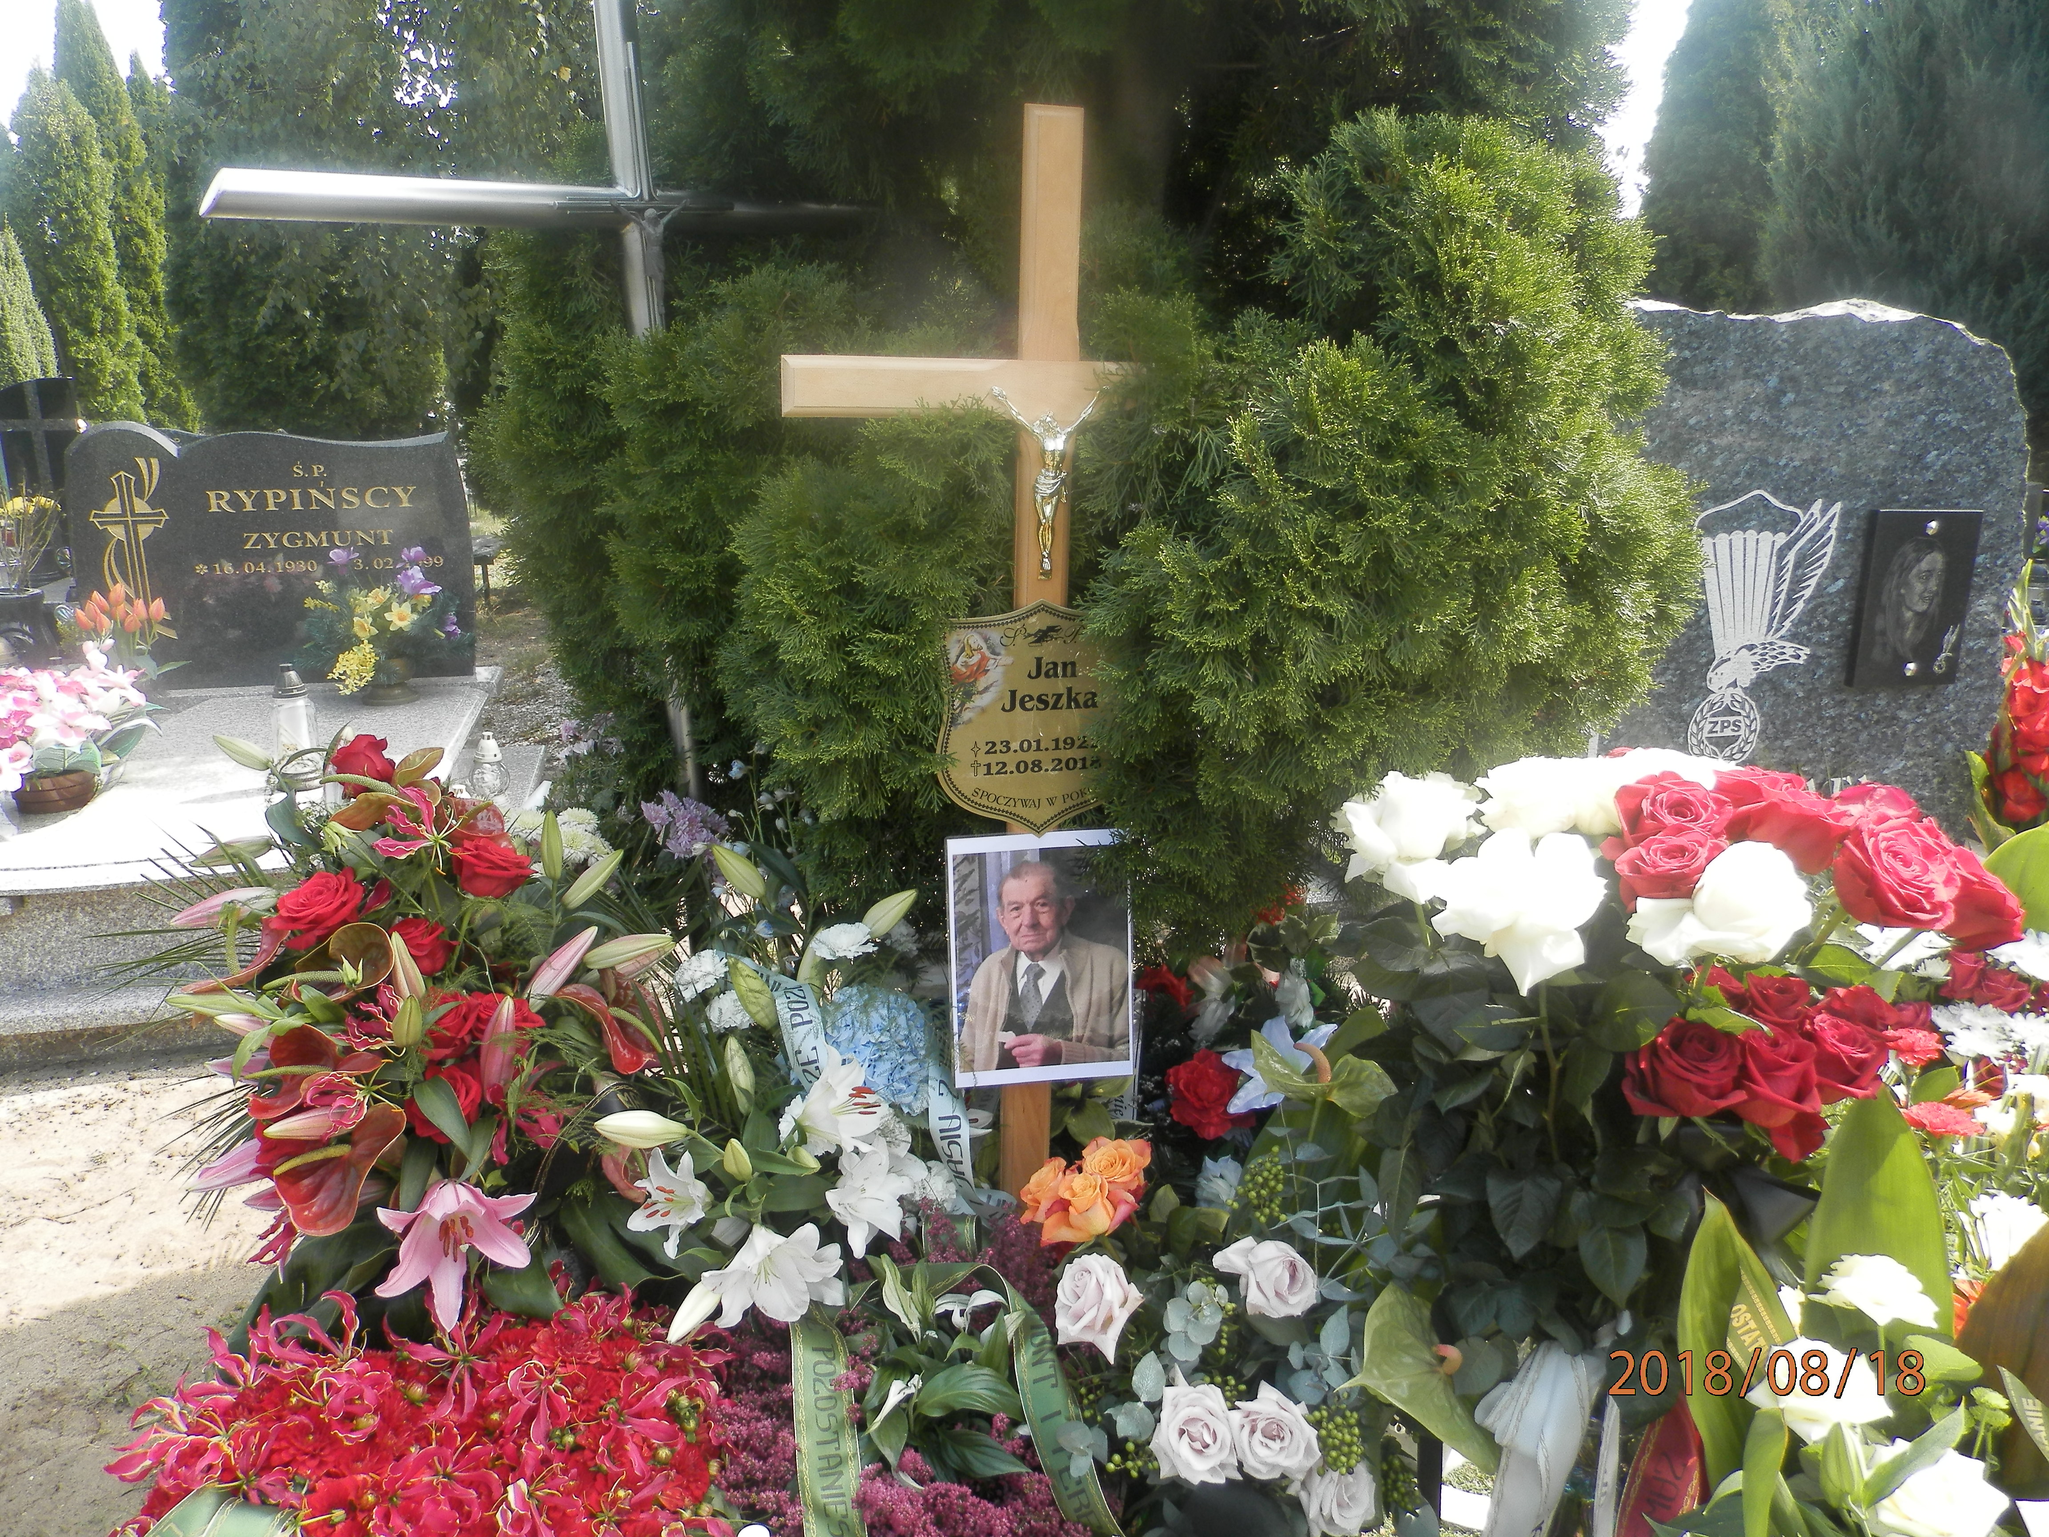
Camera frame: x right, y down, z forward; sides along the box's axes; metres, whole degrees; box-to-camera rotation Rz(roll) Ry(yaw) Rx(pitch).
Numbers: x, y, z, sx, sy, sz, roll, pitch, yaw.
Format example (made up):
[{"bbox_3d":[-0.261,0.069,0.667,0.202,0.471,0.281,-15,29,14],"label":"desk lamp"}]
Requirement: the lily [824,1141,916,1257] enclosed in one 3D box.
[{"bbox_3d":[-0.148,0.414,1.420,0.090,0.110,0.085,0,17,0],"label":"lily"}]

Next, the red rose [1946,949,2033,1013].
[{"bbox_3d":[0.945,0.208,1.450,0.080,0.058,0.075,1,30,0],"label":"red rose"}]

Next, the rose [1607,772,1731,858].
[{"bbox_3d":[0.528,0.039,1.210,0.098,0.075,0.090,-2,0,-6],"label":"rose"}]

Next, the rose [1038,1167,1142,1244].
[{"bbox_3d":[0.057,0.385,1.300,0.085,0.070,0.080,0,57,0],"label":"rose"}]

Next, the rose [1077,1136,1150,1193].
[{"bbox_3d":[0.093,0.407,1.520,0.072,0.055,0.070,1,35,0],"label":"rose"}]

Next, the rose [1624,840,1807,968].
[{"bbox_3d":[0.535,0.103,1.140,0.135,0.095,0.110,2,6,6],"label":"rose"}]

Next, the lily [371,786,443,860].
[{"bbox_3d":[-0.596,0.052,1.430,0.072,0.070,0.050,-7,3,-24],"label":"lily"}]

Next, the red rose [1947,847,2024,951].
[{"bbox_3d":[0.726,0.100,1.130,0.080,0.078,0.068,-11,-11,-34],"label":"red rose"}]

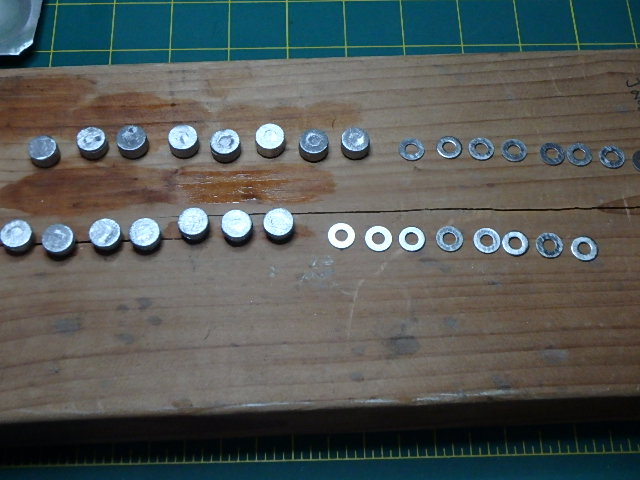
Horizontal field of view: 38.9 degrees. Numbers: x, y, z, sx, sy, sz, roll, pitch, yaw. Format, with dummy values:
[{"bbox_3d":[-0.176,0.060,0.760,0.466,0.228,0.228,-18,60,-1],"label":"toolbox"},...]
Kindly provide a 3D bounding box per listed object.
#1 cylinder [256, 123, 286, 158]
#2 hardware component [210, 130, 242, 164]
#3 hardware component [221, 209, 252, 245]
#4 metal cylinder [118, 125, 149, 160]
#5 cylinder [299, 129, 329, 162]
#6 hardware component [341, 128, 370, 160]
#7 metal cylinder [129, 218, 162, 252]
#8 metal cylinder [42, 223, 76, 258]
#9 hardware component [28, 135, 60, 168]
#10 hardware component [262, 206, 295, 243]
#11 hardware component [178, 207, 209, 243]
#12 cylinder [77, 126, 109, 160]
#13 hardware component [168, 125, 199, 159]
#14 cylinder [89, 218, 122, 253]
[{"bbox_3d":[-0.018,-0.036,0.327,0.010,0.007,0.010,-1,66,-1],"label":"cylinder"},{"bbox_3d":[-0.034,-0.034,0.327,0.010,0.006,0.010,-1,66,-1],"label":"hardware component"},{"bbox_3d":[-0.028,-0.004,0.312,0.010,0.007,0.010,-1,66,-1],"label":"hardware component"},{"bbox_3d":[-0.067,-0.035,0.326,0.011,0.007,0.011,-1,66,-1],"label":"metal cylinder"},{"bbox_3d":[-0.002,-0.034,0.327,0.010,0.006,0.010,-1,66,-1],"label":"cylinder"},{"bbox_3d":[0.013,-0.035,0.327,0.010,0.006,0.010,-1,66,-1],"label":"hardware component"},{"bbox_3d":[-0.059,-0.001,0.310,0.010,0.007,0.010,-1,66,-1],"label":"metal cylinder"},{"bbox_3d":[-0.089,0.001,0.311,0.010,0.006,0.010,-1,66,-1],"label":"metal cylinder"},{"bbox_3d":[-0.099,-0.032,0.325,0.010,0.006,0.010,-1,66,-1],"label":"hardware component"},{"bbox_3d":[-0.014,-0.005,0.313,0.010,0.007,0.010,-1,66,-1],"label":"hardware component"},{"bbox_3d":[-0.044,-0.005,0.314,0.010,0.006,0.010,-1,66,-1],"label":"hardware component"},{"bbox_3d":[-0.082,-0.035,0.327,0.010,0.006,0.010,-1,66,-1],"label":"cylinder"},{"bbox_3d":[-0.049,-0.035,0.326,0.010,0.007,0.010,-1,66,-1],"label":"hardware component"},{"bbox_3d":[-0.073,-0.001,0.311,0.010,0.006,0.010,-1,66,-1],"label":"cylinder"}]

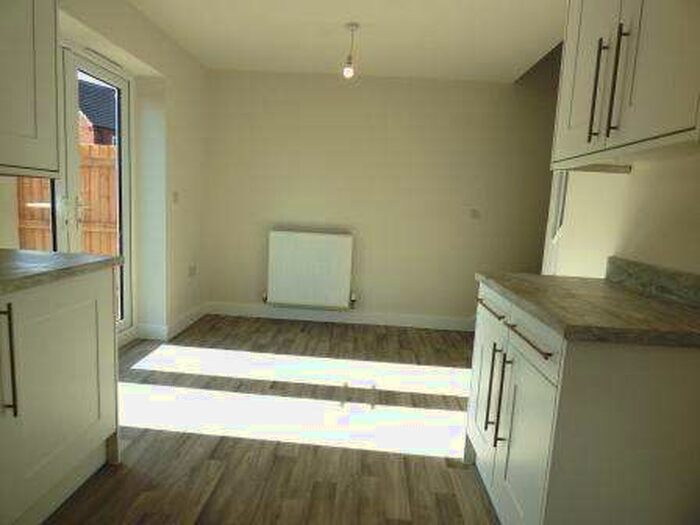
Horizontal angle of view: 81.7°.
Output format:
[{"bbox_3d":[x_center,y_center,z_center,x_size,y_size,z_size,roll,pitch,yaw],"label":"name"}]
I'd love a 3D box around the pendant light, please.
[{"bbox_3d":[0.004,-1.423,2.736,0.088,0.337,0.088,3,8,2],"label":"pendant light"}]

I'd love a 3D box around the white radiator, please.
[{"bbox_3d":[-0.384,0.062,3.931,0.788,0.697,0.090,3,8,2],"label":"white radiator"}]

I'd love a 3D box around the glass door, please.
[{"bbox_3d":[-1.728,-0.366,2.780,0.070,1.859,0.658,3,8,2],"label":"glass door"}]

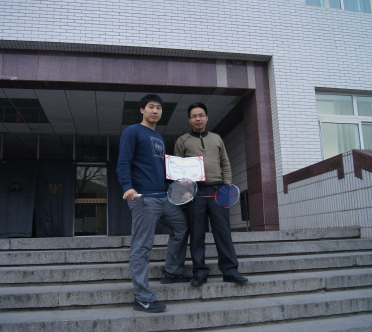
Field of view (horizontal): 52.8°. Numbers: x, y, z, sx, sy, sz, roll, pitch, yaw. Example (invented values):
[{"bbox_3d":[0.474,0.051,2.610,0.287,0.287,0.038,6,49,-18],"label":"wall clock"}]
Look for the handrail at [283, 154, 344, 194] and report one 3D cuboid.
[{"bbox_3d":[2.097,0.173,6.011,0.270,0.335,1.840,0,-11,-11],"label":"handrail"}]

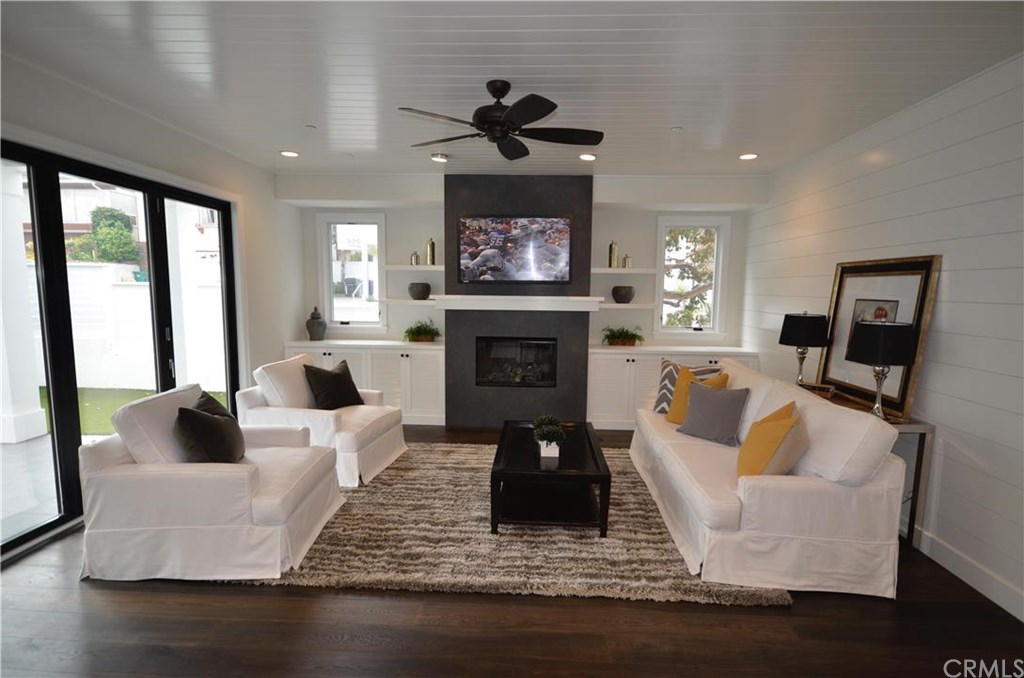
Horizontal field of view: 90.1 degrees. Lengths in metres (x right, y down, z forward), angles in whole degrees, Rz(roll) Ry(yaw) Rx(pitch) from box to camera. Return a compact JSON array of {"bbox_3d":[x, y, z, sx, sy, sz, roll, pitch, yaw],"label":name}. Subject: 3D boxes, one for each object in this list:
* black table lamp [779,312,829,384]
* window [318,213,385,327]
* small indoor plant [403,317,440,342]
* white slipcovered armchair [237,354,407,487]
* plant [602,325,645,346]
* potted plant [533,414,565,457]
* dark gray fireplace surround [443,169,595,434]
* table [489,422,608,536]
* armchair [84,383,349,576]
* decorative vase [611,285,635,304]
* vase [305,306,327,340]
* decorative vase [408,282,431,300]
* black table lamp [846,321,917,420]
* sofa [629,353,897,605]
[{"bbox_3d":[2.355,0.088,4.148,0.359,0.622,0.359,1,6,2],"label":"black table lamp"},{"bbox_3d":[-1.877,-0.791,5.997,0.798,1.343,0.103,1,6,2],"label":"window"},{"bbox_3d":[-1.062,-0.096,6.065,0.429,0.308,0.270,1,6,2],"label":"small indoor plant"},{"bbox_3d":[-1.578,0.625,4.443,1.043,0.916,0.964,2,6,9],"label":"white slipcovered armchair"},{"bbox_3d":[1.295,-0.031,5.940,0.485,0.264,0.278,1,6,2],"label":"plant"},{"bbox_3d":[0.259,0.676,3.600,0.211,0.288,0.211,1,6,2],"label":"potted plant"},{"bbox_3d":[0.062,-0.377,5.643,1.522,2.686,0.569,1,6,2],"label":"dark gray fireplace surround"},{"bbox_3d":[0.271,0.977,3.793,0.746,0.401,1.193,1,6,2],"label":"table"},{"bbox_3d":[-1.750,0.783,3.168,1.049,0.938,0.970,1,6,2],"label":"armchair"},{"bbox_3d":[1.248,-0.489,5.713,0.261,0.194,0.261,1,6,2],"label":"decorative vase"},{"bbox_3d":[-2.340,-0.178,6.127,0.246,0.427,0.246,1,6,2],"label":"vase"},{"bbox_3d":[-1.086,-0.555,6.004,0.267,0.197,0.267,1,6,2],"label":"decorative vase"},{"bbox_3d":[2.228,0.189,3.101,0.356,0.624,0.356,1,6,2],"label":"black table lamp"},{"bbox_3d":[1.564,0.737,3.684,1.011,0.932,2.165,1,6,2],"label":"sofa"}]

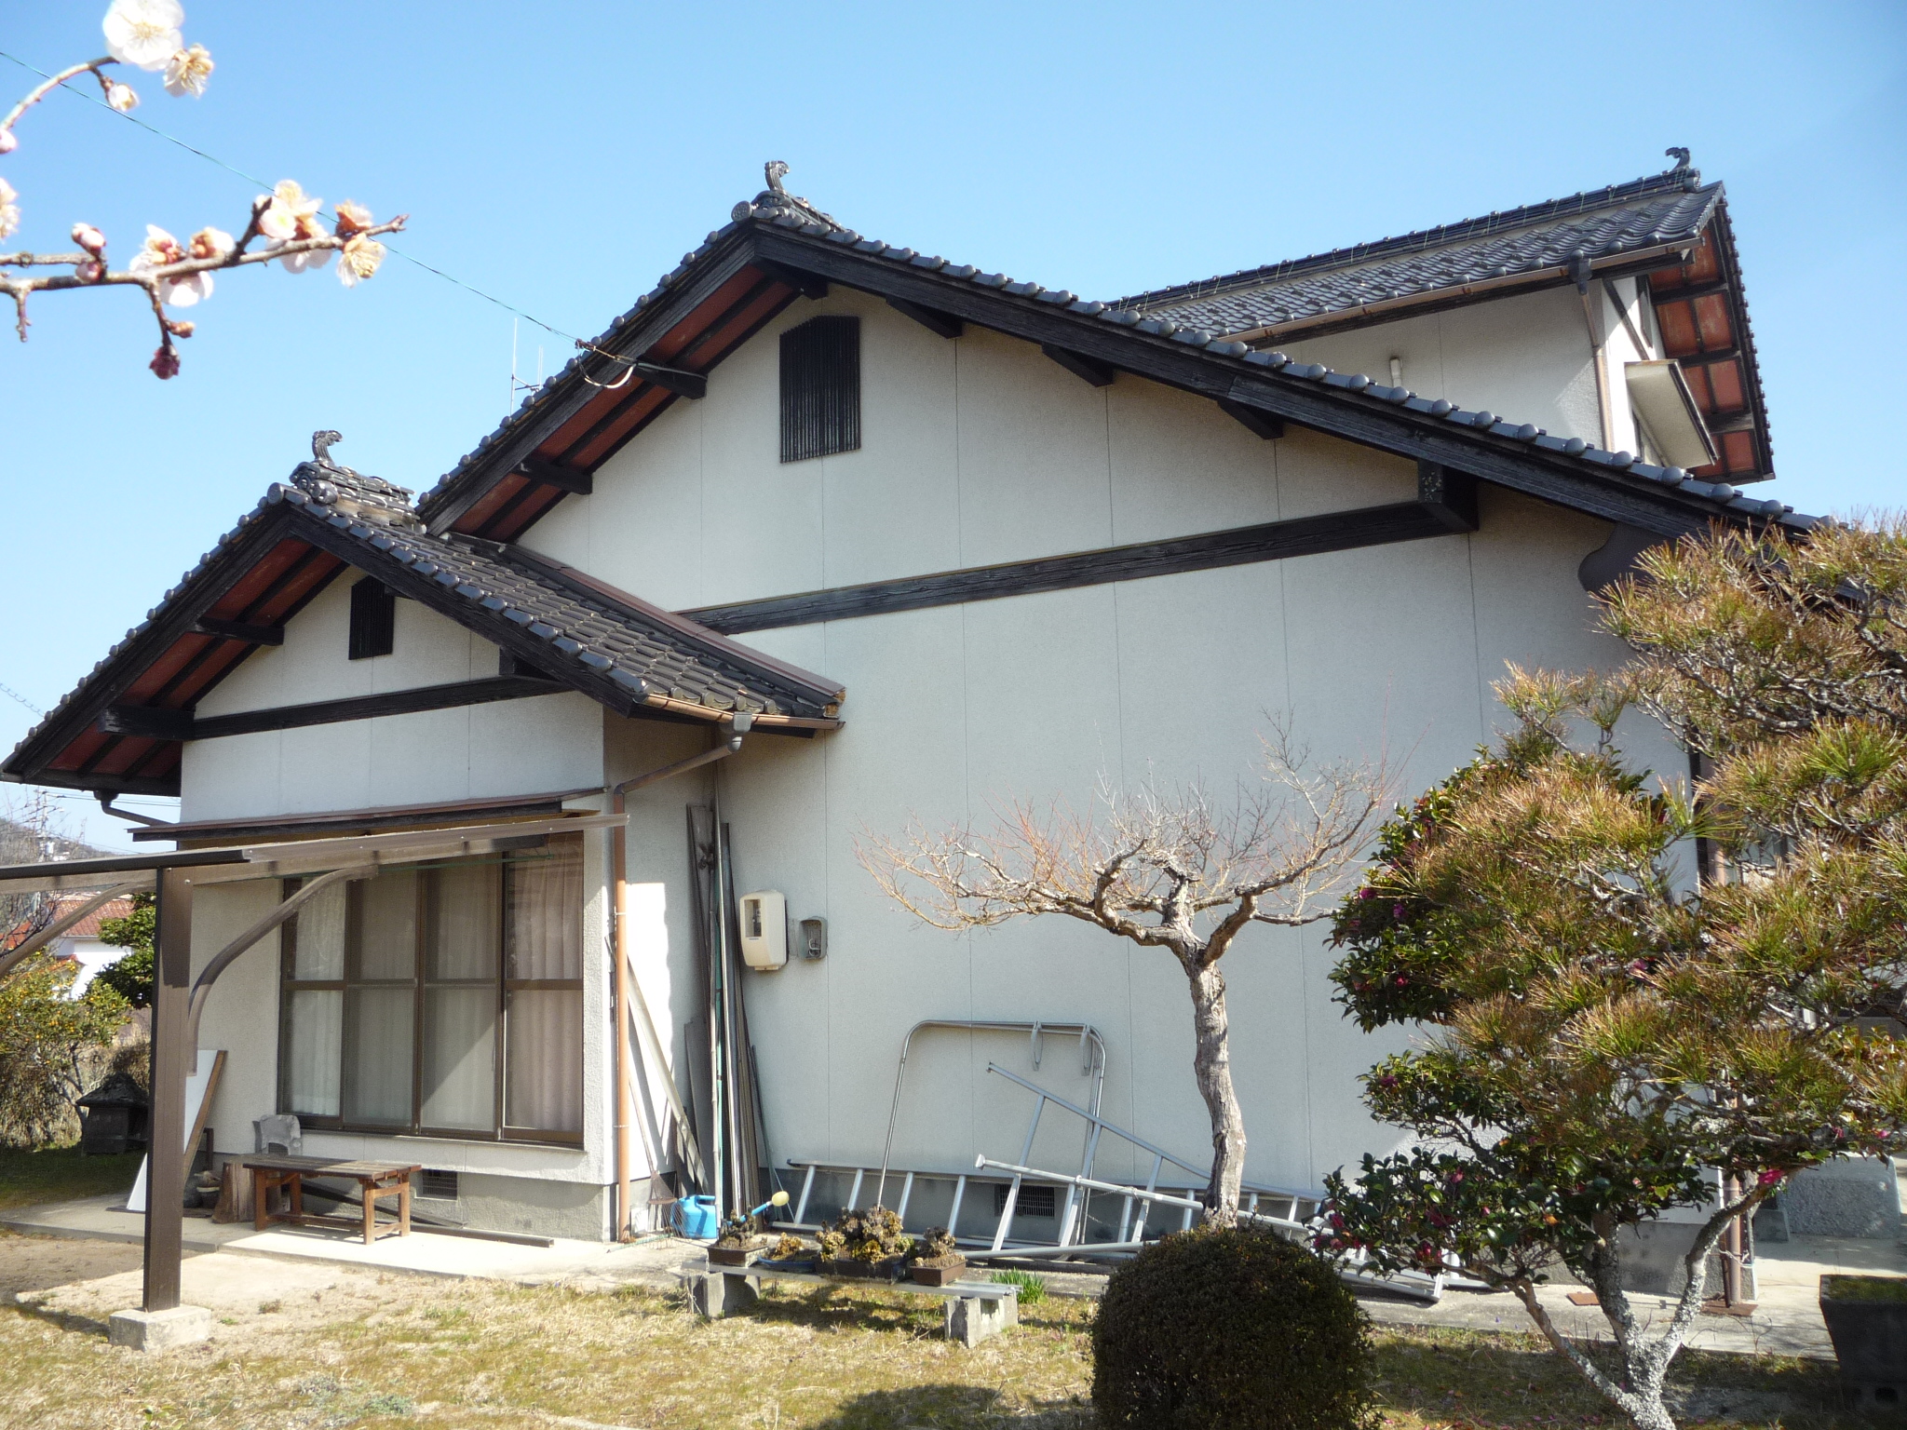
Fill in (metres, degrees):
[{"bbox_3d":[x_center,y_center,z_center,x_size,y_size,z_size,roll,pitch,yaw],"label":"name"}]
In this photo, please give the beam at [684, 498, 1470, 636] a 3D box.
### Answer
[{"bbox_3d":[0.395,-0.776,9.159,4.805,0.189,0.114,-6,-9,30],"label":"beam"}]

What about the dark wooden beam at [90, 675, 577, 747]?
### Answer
[{"bbox_3d":[-3.866,-0.103,10.130,3.474,0.202,0.614,-6,-9,30],"label":"dark wooden beam"}]

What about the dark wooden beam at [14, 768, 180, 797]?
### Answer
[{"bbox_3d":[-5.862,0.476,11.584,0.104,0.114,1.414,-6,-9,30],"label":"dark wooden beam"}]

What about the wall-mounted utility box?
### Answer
[{"bbox_3d":[-1.103,1.269,9.700,0.187,0.426,0.225,-6,-9,30],"label":"wall-mounted utility box"}]

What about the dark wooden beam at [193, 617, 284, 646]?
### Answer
[{"bbox_3d":[-4.583,-0.541,10.604,0.114,0.120,0.614,-6,-9,30],"label":"dark wooden beam"}]

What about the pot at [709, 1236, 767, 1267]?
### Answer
[{"bbox_3d":[-0.999,2.497,7.658,0.250,0.083,0.187,-6,-9,30],"label":"pot"}]

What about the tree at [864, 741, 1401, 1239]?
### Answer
[{"bbox_3d":[0.725,1.346,7.019,2.049,2.477,1.664,-2,-8,5],"label":"tree"}]

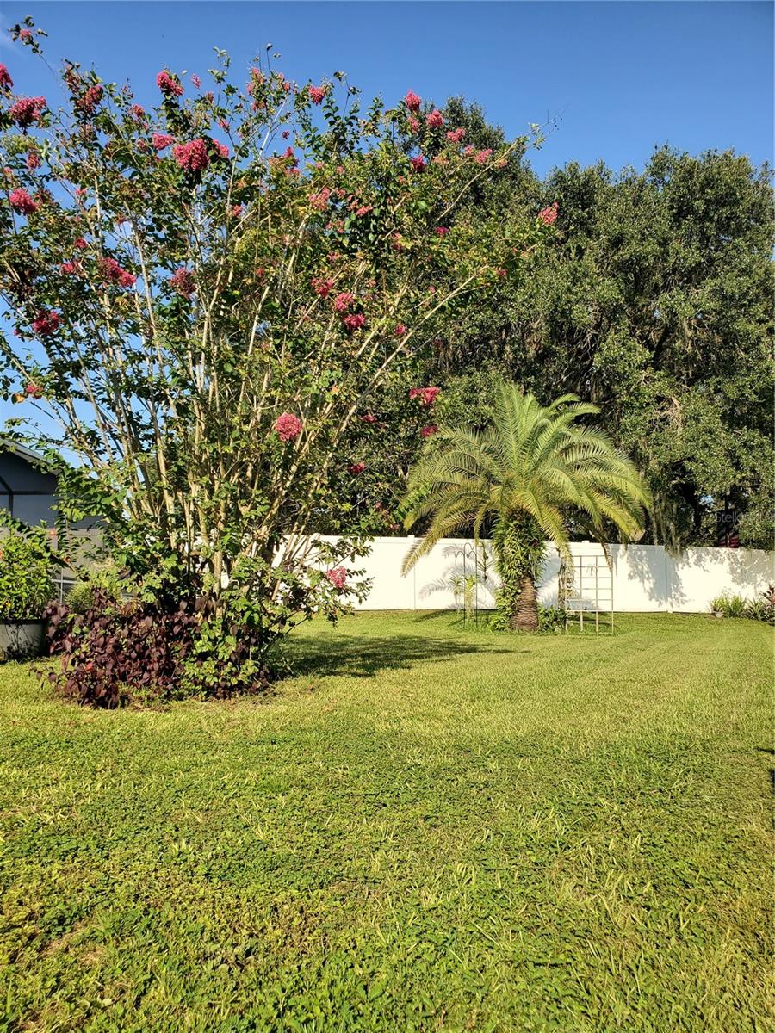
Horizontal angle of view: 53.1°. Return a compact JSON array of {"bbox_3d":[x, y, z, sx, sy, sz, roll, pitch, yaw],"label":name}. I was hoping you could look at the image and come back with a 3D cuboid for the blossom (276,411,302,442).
[{"bbox_3d":[-0.978,-0.893,7.700,0.256,0.290,0.273,0,-3,0],"label":"blossom"}]

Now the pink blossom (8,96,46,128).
[{"bbox_3d":[-3.474,-3.915,7.500,0.355,0.294,0.308,1,-3,-25],"label":"pink blossom"}]

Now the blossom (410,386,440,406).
[{"bbox_3d":[0.410,-1.316,8.500,0.321,0.226,0.269,0,-3,0],"label":"blossom"}]

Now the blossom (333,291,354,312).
[{"bbox_3d":[-0.480,-2.325,8.400,0.224,0.224,0.224,0,-3,0],"label":"blossom"}]

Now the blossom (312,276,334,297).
[{"bbox_3d":[-0.686,-2.463,8.300,0.239,0.221,0.230,0,-3,0],"label":"blossom"}]

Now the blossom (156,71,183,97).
[{"bbox_3d":[-2.241,-4.460,8.000,0.266,0.266,0.266,0,-3,0],"label":"blossom"}]

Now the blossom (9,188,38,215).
[{"bbox_3d":[-3.563,-3.082,7.600,0.278,0.251,0.251,1,-3,-26],"label":"blossom"}]

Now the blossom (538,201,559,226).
[{"bbox_3d":[1.717,-3.246,8.300,0.221,0.276,0.247,0,-3,0],"label":"blossom"}]

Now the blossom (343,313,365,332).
[{"bbox_3d":[-0.355,-2.067,8.300,0.239,0.203,0.220,0,-3,0],"label":"blossom"}]

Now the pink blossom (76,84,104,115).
[{"bbox_3d":[-3.067,-4.292,8.000,0.276,0.297,0.272,1,-3,-21],"label":"pink blossom"}]

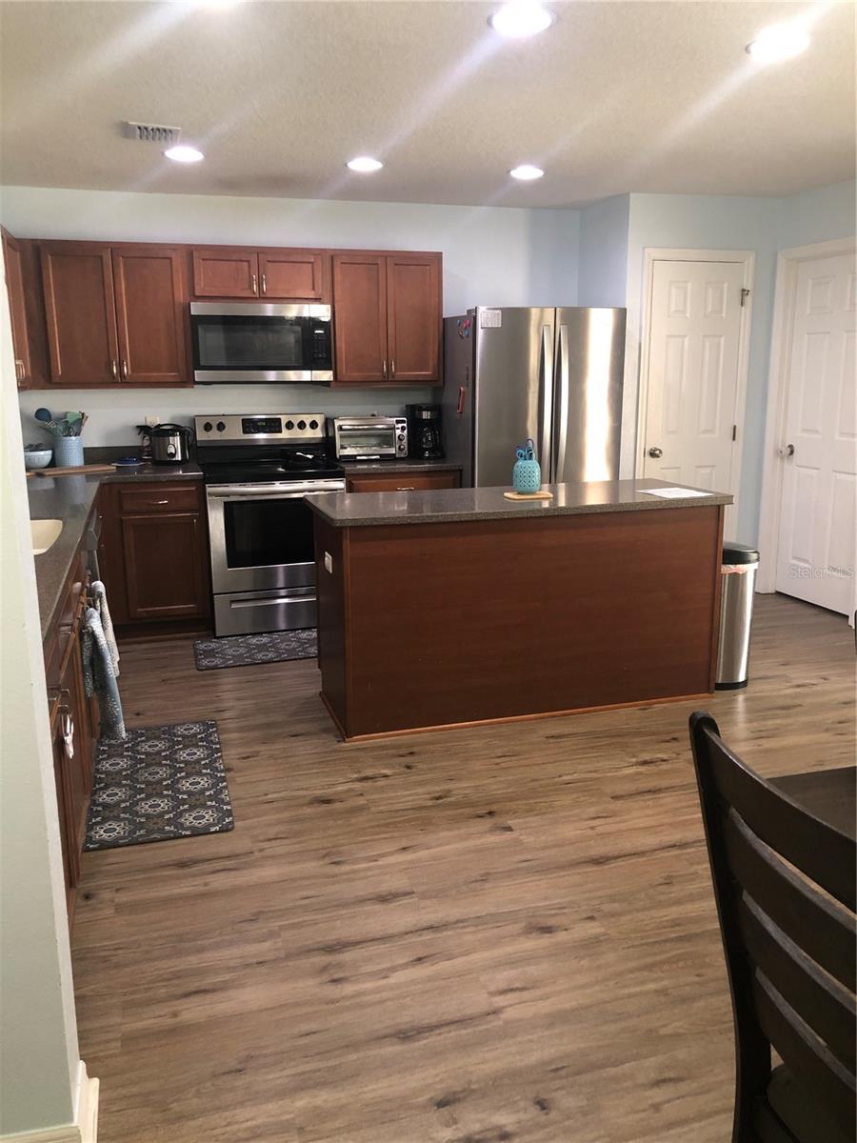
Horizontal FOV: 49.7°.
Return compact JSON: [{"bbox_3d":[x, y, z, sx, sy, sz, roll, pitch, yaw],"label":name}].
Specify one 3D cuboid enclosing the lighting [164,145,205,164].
[{"bbox_3d":[-1.123,-1.908,4.254,0.185,0.025,0.185,-4,13,-16],"label":"lighting"}]

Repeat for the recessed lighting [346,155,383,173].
[{"bbox_3d":[-0.306,-1.966,4.484,0.190,0.025,0.190,-4,13,-16],"label":"recessed lighting"}]

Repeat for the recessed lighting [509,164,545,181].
[{"bbox_3d":[0.501,-2.023,4.713,0.190,0.025,0.190,-4,13,-16],"label":"recessed lighting"}]

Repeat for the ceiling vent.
[{"bbox_3d":[-1.146,-1.812,3.842,0.225,0.025,0.280,-4,13,-16],"label":"ceiling vent"}]

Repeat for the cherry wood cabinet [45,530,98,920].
[{"bbox_3d":[-1.397,0.436,2.836,0.625,0.876,1.900,-4,13,-16],"label":"cherry wood cabinet"}]

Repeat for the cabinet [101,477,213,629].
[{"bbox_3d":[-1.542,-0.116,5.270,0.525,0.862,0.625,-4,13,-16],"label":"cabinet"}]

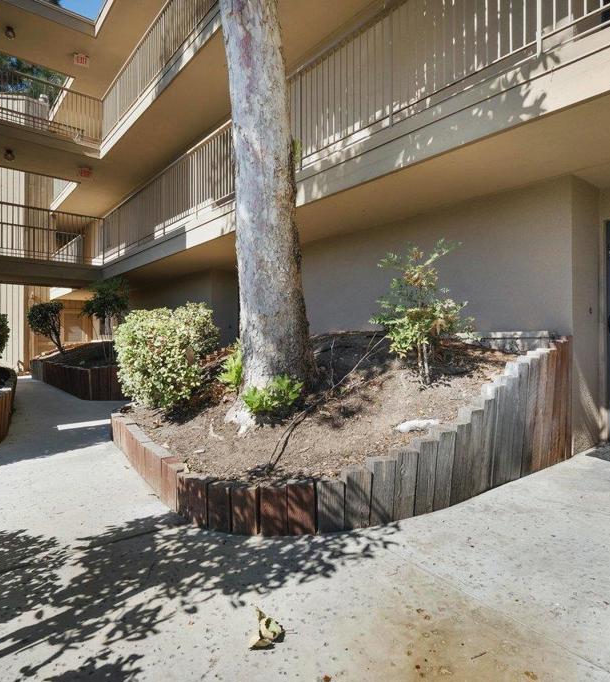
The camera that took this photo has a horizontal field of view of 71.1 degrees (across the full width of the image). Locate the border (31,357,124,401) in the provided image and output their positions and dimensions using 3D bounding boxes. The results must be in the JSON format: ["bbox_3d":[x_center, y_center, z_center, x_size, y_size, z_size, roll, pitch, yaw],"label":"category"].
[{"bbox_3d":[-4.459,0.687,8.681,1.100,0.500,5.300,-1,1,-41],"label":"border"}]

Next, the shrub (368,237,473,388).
[{"bbox_3d":[0.902,-0.223,3.330,0.720,1.140,0.750,0,0,0],"label":"shrub"}]

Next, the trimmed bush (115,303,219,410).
[{"bbox_3d":[-1.445,0.130,4.450,0.980,1.020,1.020,-1,1,-41],"label":"trimmed bush"}]

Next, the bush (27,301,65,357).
[{"bbox_3d":[-5.940,-0.287,9.800,0.780,1.300,0.780,-1,1,-41],"label":"bush"}]

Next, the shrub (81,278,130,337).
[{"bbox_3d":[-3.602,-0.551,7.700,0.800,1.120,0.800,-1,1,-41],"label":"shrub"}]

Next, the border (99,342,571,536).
[{"bbox_3d":[-0.418,0.452,4.307,2.950,1.000,4.600,-1,1,-41],"label":"border"}]

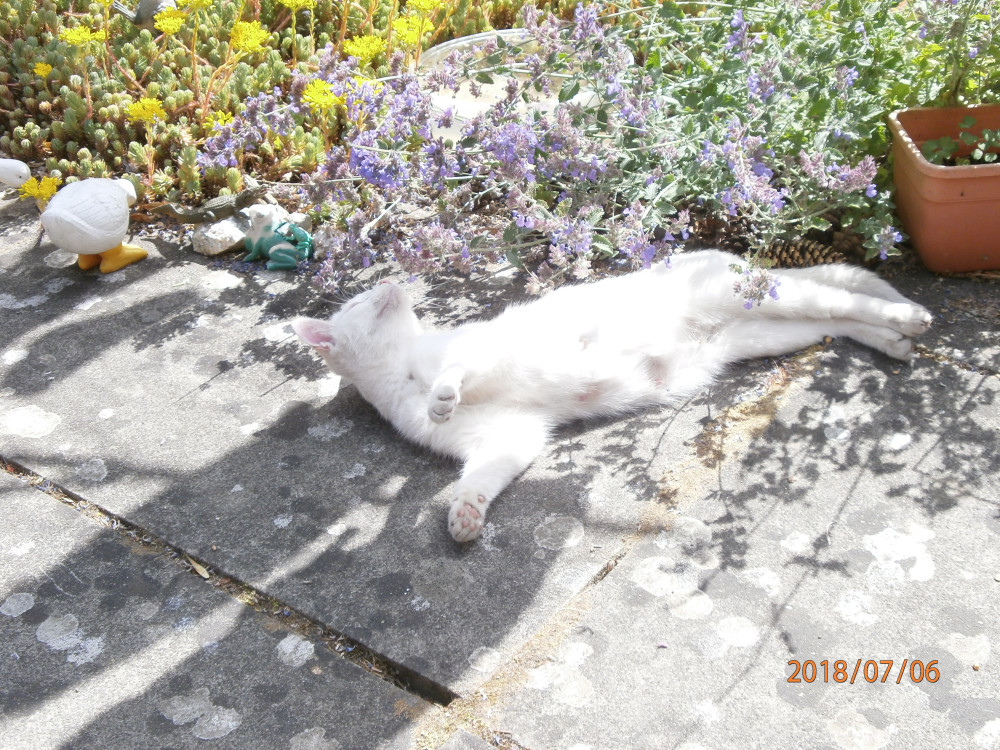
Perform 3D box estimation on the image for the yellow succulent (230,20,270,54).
[{"bbox_3d":[-0.381,-0.514,2.031,0.060,0.040,0.055,0,30,0],"label":"yellow succulent"}]

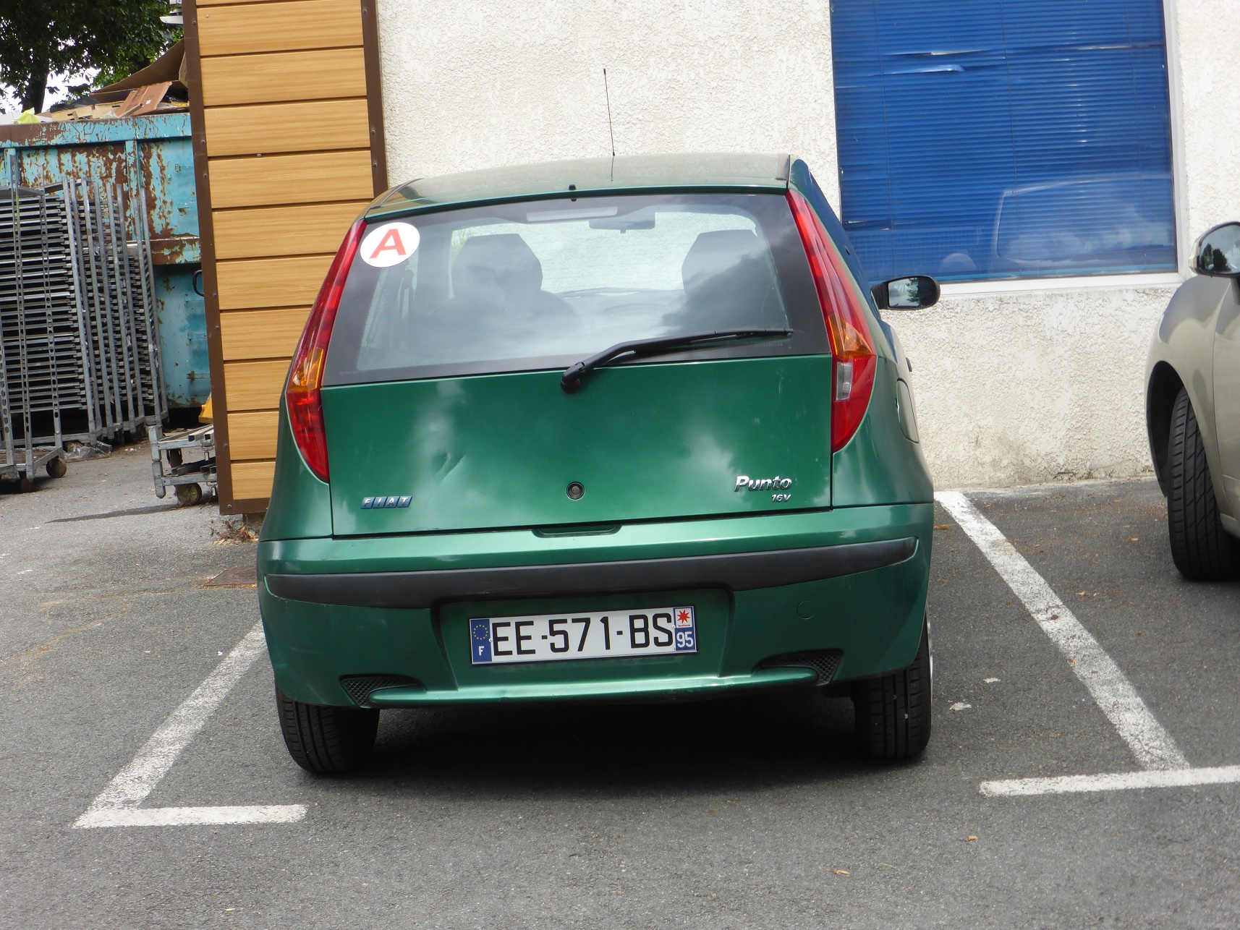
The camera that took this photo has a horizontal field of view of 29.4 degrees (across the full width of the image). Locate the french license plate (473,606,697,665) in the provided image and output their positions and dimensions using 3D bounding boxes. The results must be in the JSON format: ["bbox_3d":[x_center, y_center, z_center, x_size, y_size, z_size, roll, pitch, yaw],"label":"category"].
[{"bbox_3d":[-0.084,0.391,5.435,0.520,0.110,0.012,-3,9,5],"label":"french license plate"}]

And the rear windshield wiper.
[{"bbox_3d":[0.131,-0.241,5.474,0.545,0.135,0.090,-3,9,5],"label":"rear windshield wiper"}]

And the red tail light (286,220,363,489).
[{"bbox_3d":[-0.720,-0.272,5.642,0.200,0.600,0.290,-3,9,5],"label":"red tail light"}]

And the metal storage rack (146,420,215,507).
[{"bbox_3d":[-1.859,-0.079,11.176,0.600,0.370,0.750,-3,7,-3],"label":"metal storage rack"}]

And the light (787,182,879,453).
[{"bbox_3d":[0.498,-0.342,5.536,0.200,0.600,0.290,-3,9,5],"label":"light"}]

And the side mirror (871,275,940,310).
[{"bbox_3d":[0.927,-0.559,7.671,0.222,0.115,0.110,-3,9,5],"label":"side mirror"}]

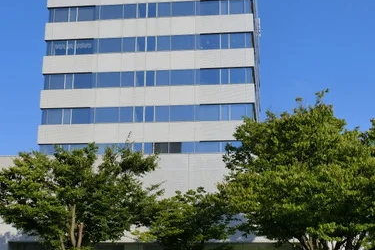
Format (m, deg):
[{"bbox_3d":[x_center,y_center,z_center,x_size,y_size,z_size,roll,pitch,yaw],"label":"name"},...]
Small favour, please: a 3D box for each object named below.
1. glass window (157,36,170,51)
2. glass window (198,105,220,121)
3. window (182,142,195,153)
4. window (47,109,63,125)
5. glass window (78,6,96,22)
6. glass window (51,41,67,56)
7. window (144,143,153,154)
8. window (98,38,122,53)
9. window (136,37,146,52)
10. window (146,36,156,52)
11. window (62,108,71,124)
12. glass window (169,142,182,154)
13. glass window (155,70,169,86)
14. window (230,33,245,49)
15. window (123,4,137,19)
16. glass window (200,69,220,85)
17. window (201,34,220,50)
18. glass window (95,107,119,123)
[{"bbox_3d":[-2.220,-7.641,61.132,1.317,1.554,0.150,-1,-14,7],"label":"glass window"},{"bbox_3d":[2.062,-1.136,62.557,2.197,1.663,0.100,-1,-15,8],"label":"glass window"},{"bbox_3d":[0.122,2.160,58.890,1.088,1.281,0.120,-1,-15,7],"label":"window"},{"bbox_3d":[-12.331,-0.746,60.585,1.451,1.451,0.120,-1,-15,7],"label":"window"},{"bbox_3d":[-9.526,-10.462,61.405,1.675,1.399,0.150,-1,-15,8],"label":"glass window"},{"bbox_3d":[-13.115,-7.819,66.523,1.497,1.688,0.100,-1,-15,8],"label":"glass window"},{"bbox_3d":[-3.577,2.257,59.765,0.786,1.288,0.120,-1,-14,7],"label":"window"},{"bbox_3d":[-7.381,-7.568,62.014,2.238,1.532,0.150,-1,-14,8],"label":"window"},{"bbox_3d":[-4.401,-7.635,61.610,0.774,1.532,0.150,-1,-14,8],"label":"window"},{"bbox_3d":[-3.440,-7.728,62.285,0.838,1.522,0.120,-1,-14,7],"label":"window"},{"bbox_3d":[-11.977,-0.780,64.478,0.718,1.657,0.100,-1,-15,8],"label":"window"},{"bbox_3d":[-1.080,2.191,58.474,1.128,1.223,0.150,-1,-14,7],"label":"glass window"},{"bbox_3d":[-2.237,-4.142,58.745,1.284,1.380,0.150,-1,-15,8],"label":"glass window"},{"bbox_3d":[4.486,-7.556,58.705,1.398,1.464,0.150,-1,-15,8],"label":"window"},{"bbox_3d":[-5.354,-10.670,60.881,1.229,1.422,0.150,-1,-15,8],"label":"window"},{"bbox_3d":[2.113,-4.386,59.707,1.845,1.535,0.150,-1,-14,7],"label":"glass window"},{"bbox_3d":[2.190,-7.859,61.579,1.882,1.579,0.120,-1,-15,7],"label":"window"},{"bbox_3d":[-7.442,-0.925,60.384,2.227,1.532,0.150,-1,-14,8],"label":"glass window"}]

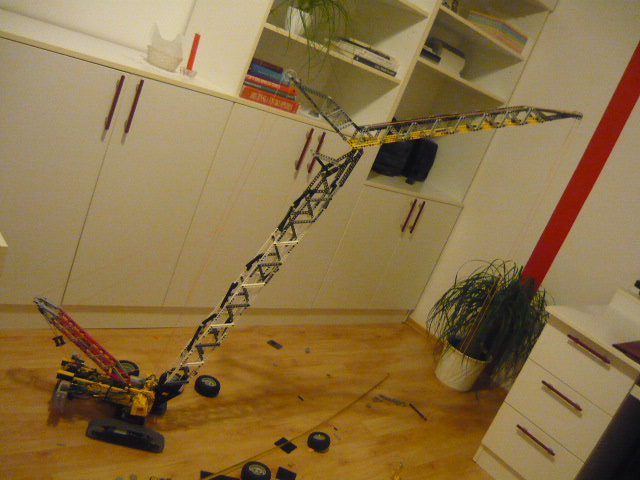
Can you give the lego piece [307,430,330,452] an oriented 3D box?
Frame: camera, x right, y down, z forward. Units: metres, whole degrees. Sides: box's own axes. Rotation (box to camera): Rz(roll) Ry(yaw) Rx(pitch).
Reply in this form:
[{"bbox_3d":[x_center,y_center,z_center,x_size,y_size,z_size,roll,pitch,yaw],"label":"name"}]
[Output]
[{"bbox_3d":[-0.001,0.766,2.314,0.081,0.038,0.081,7,23,-43],"label":"lego piece"}]

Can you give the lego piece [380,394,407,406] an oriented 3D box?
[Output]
[{"bbox_3d":[0.345,0.751,2.857,0.130,0.012,0.016,21,16,-4],"label":"lego piece"}]

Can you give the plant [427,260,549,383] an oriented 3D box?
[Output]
[{"bbox_3d":[0.854,0.419,3.144,0.520,0.530,0.520,7,23,-43],"label":"plant"}]

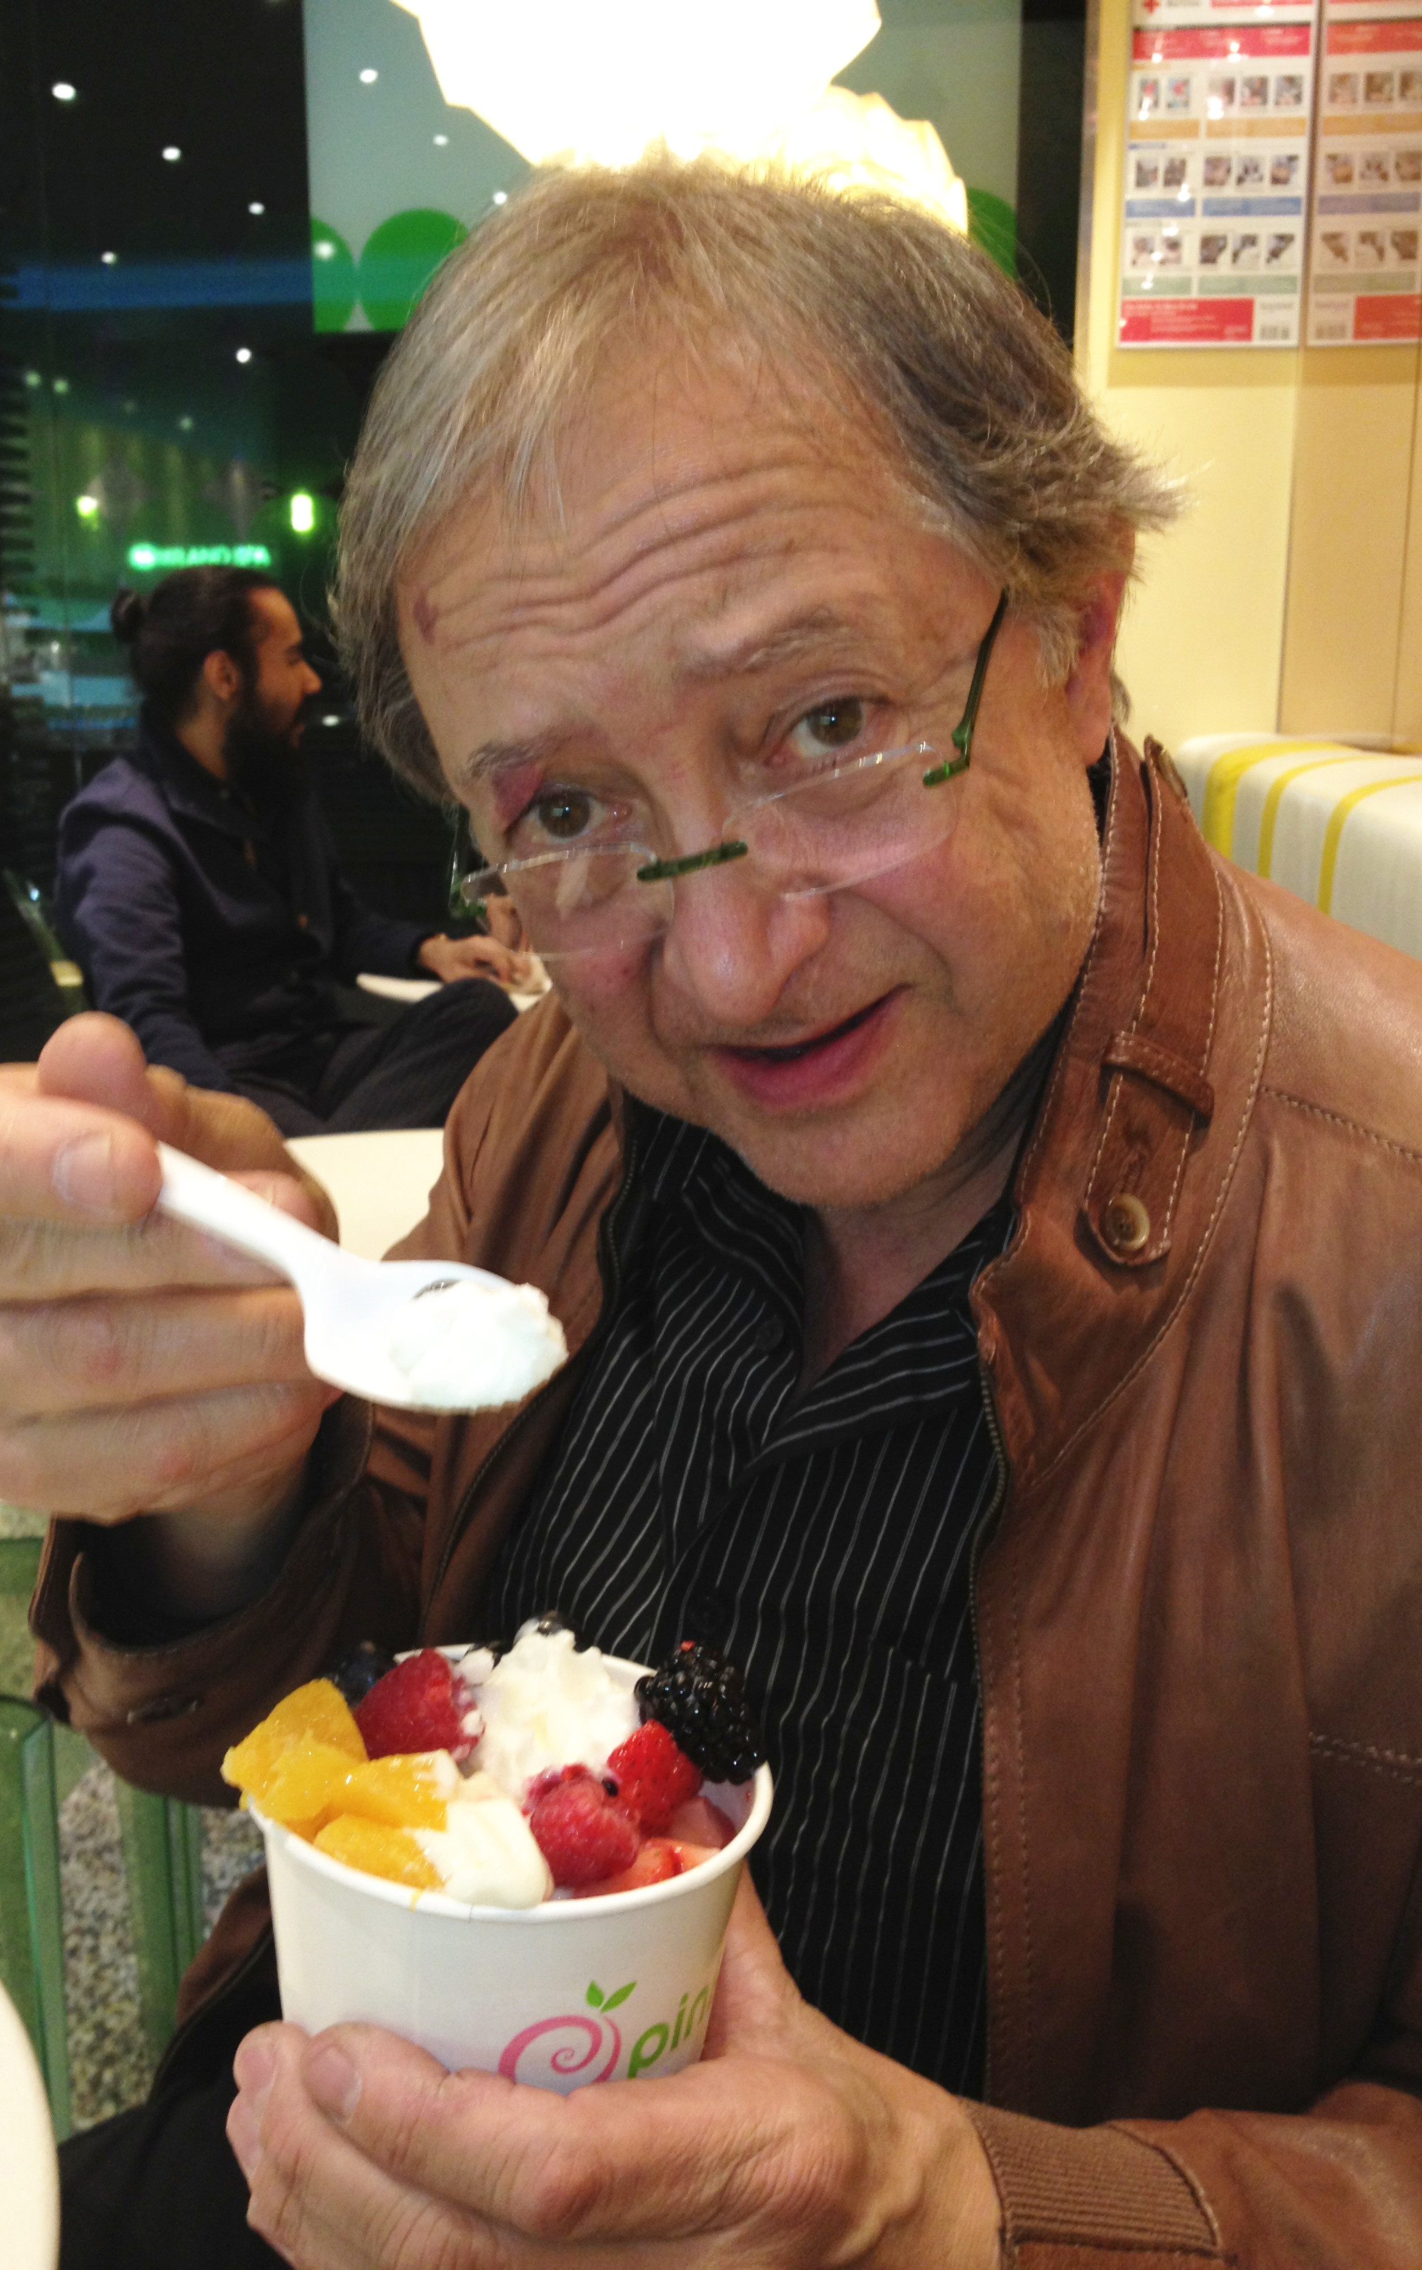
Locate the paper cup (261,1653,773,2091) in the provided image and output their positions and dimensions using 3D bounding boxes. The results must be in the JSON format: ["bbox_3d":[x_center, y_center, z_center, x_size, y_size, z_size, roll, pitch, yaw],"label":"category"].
[{"bbox_3d":[-0.039,0.147,0.435,0.097,0.062,0.097,4,13,-1],"label":"paper cup"}]

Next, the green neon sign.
[{"bbox_3d":[-8.456,-9.587,38.000,2.430,0.420,0.140,0,13,-3],"label":"green neon sign"}]

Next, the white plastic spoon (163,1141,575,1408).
[{"bbox_3d":[-0.081,0.015,0.425,0.135,0.018,0.033,23,46,23],"label":"white plastic spoon"}]

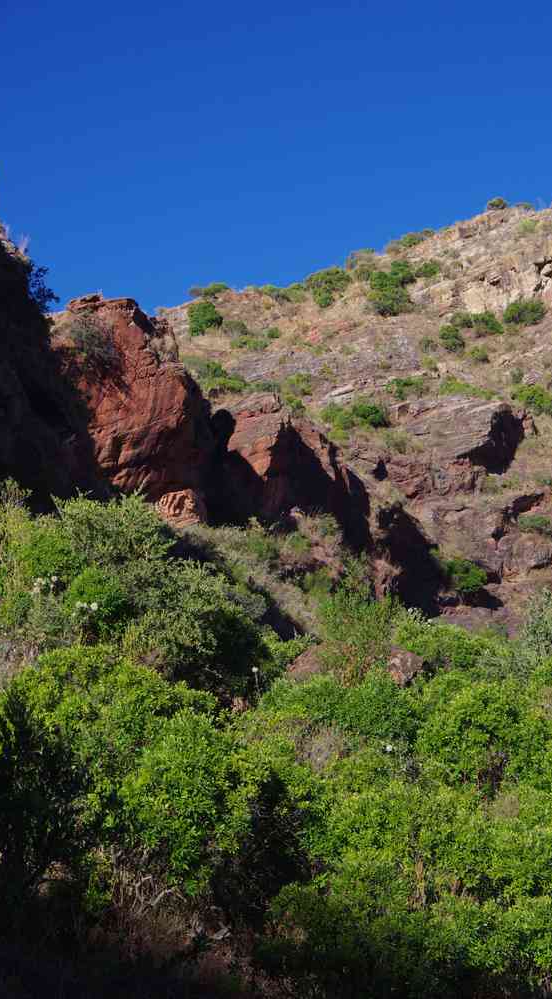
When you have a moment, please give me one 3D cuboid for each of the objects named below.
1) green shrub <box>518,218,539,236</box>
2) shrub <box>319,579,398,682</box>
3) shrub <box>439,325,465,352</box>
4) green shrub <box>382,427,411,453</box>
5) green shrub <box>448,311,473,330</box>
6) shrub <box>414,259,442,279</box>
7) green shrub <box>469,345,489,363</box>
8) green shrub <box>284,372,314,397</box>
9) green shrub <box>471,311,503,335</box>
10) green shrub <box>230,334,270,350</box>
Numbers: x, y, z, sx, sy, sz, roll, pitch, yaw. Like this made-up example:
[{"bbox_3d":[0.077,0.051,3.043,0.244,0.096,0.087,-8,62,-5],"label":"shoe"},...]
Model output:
[{"bbox_3d":[11.539,-12.430,123.000,1.005,0.798,0.855,0,-8,0],"label":"green shrub"},{"bbox_3d":[2.452,3.894,80.000,2.320,3.000,1.970,0,-8,0],"label":"shrub"},{"bbox_3d":[8.132,-7.417,124.000,1.162,1.251,1.162,0,-8,0],"label":"shrub"},{"bbox_3d":[6.402,-3.188,143.000,1.590,1.340,1.350,0,-8,0],"label":"green shrub"},{"bbox_3d":[7.403,-7.183,108.000,1.043,0.778,0.856,0,-8,0],"label":"green shrub"},{"bbox_3d":[6.586,-10.042,117.000,1.217,0.843,0.928,0,-8,0],"label":"shrub"},{"bbox_3d":[7.939,-5.696,105.000,0.780,0.681,0.663,0,-8,0],"label":"green shrub"},{"bbox_3d":[1.321,-6.751,158.000,1.760,1.370,1.500,0,-8,0],"label":"green shrub"},{"bbox_3d":[9.901,-8.286,126.000,1.453,1.090,1.308,0,-8,0],"label":"green shrub"},{"bbox_3d":[-1.693,-10.033,172.000,2.560,0.990,2.170,0,-8,0],"label":"green shrub"}]

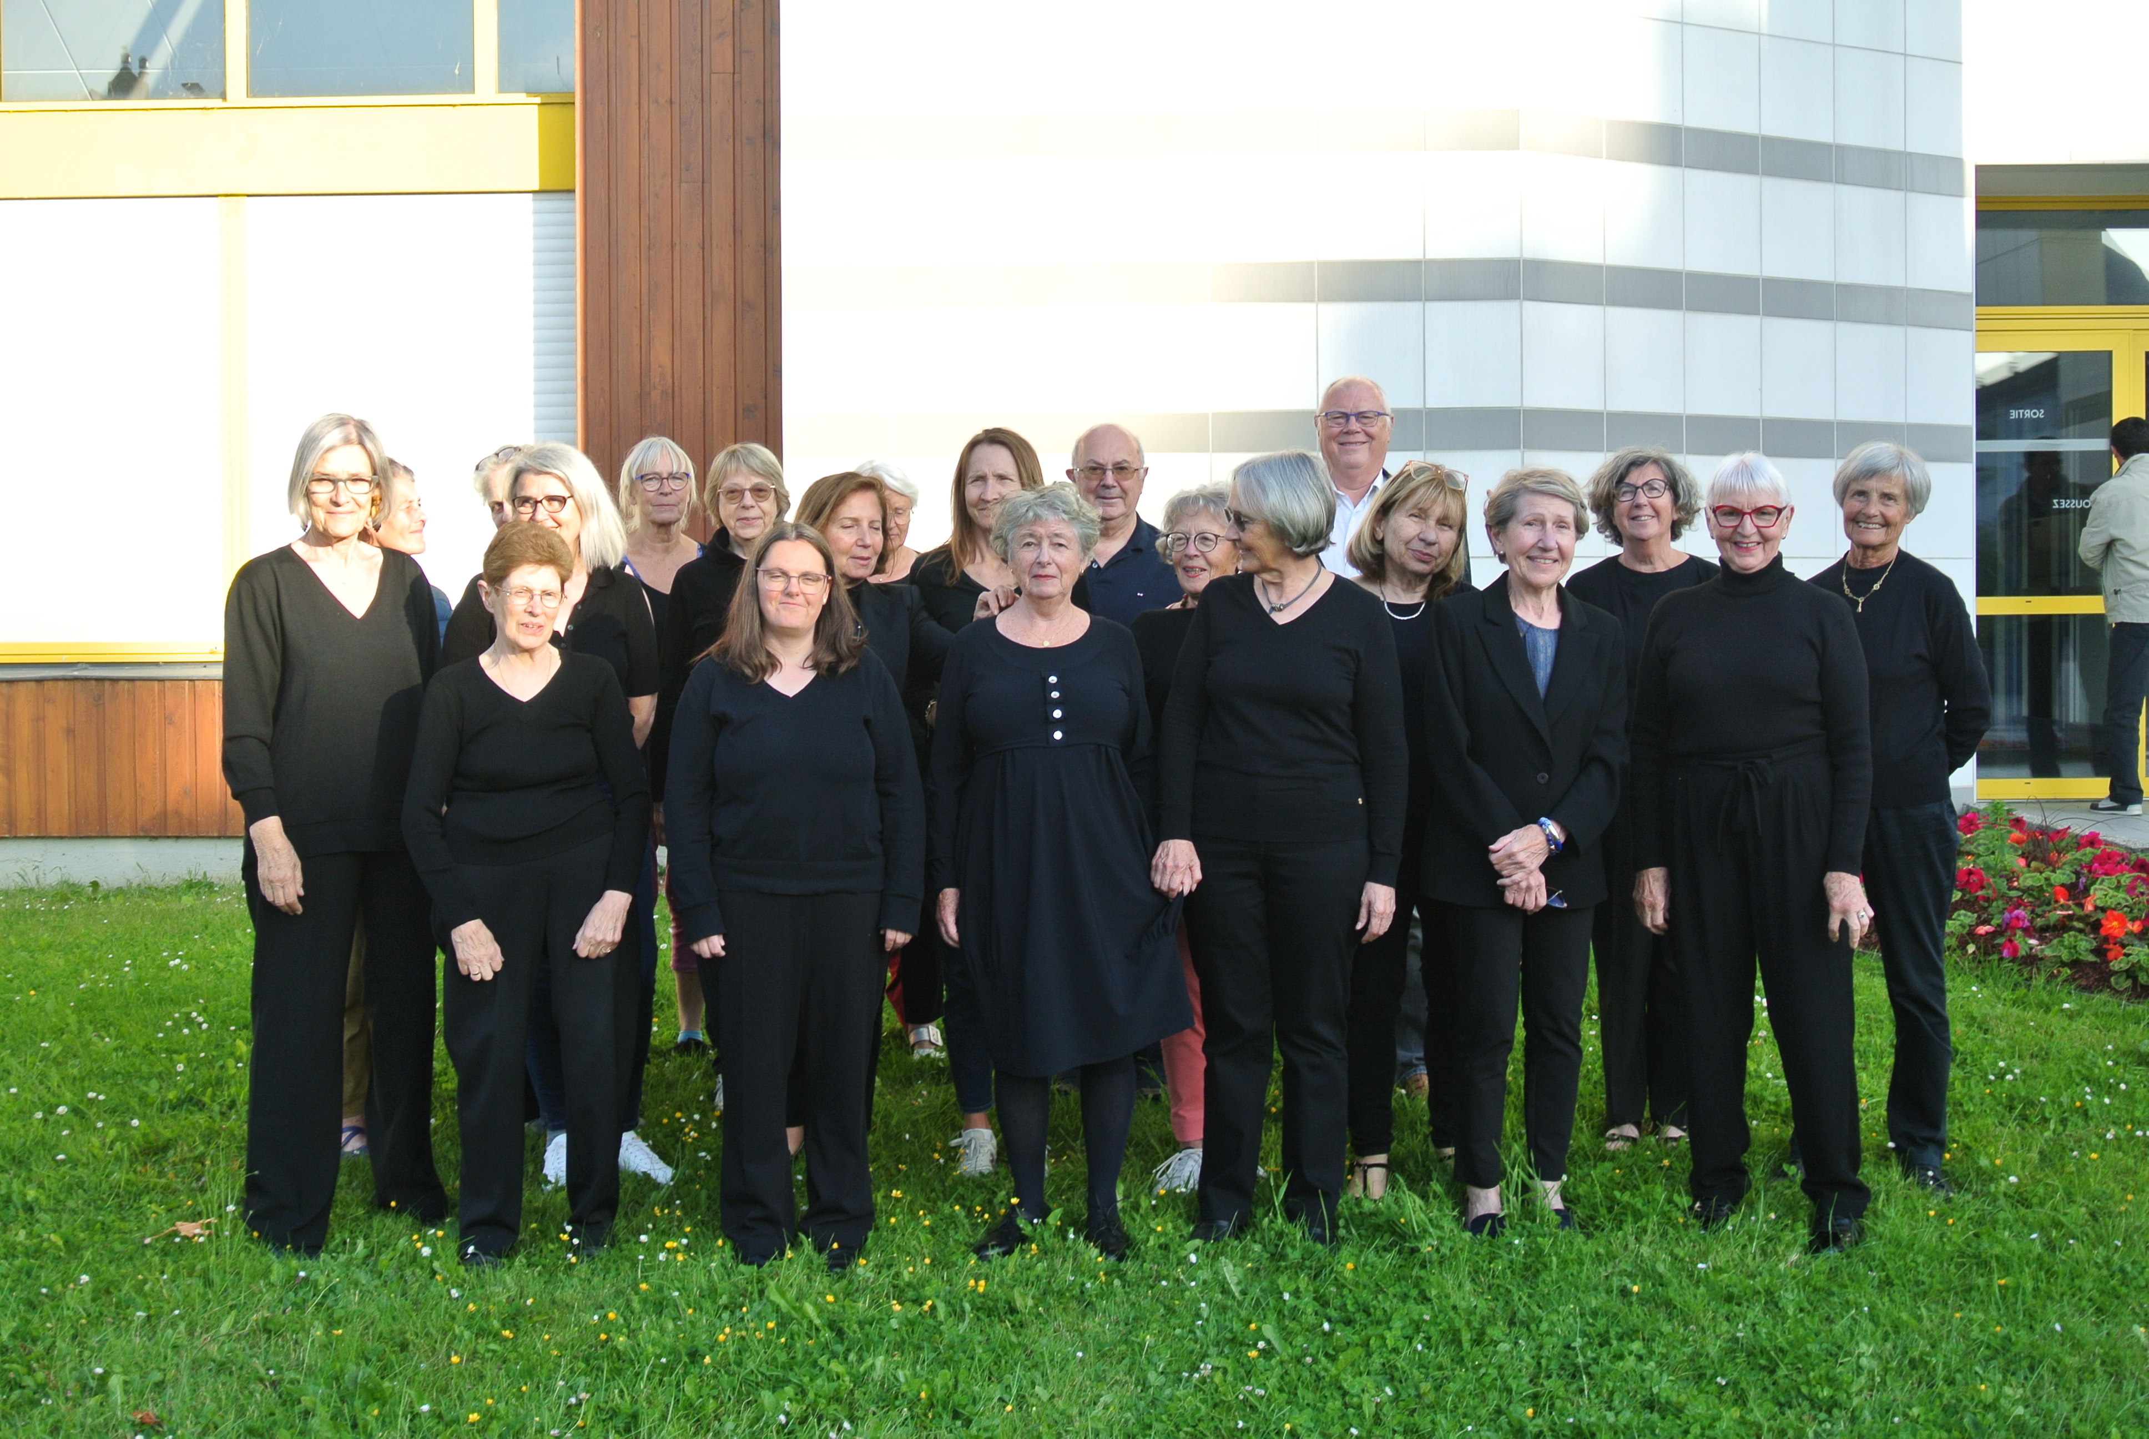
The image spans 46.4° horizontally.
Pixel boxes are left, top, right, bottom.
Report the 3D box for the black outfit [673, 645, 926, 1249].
[{"bbox_3d":[-0.563,0.480,5.070,0.510,1.231,0.320,0,2,-3],"label":"black outfit"}]

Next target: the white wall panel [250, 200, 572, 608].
[{"bbox_3d":[-2.718,-1.233,10.300,1.350,1.830,0.080,0,2,2],"label":"white wall panel"}]

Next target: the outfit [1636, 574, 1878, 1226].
[{"bbox_3d":[1.412,0.360,5.230,0.500,1.410,0.360,0,2,7],"label":"outfit"}]

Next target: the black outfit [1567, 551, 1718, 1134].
[{"bbox_3d":[1.377,0.292,6.030,0.440,1.391,0.300,0,2,12],"label":"black outfit"}]

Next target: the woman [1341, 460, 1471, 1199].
[{"bbox_3d":[0.763,0.222,5.720,0.440,1.629,0.310,0,2,7],"label":"woman"}]

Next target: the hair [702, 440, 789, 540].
[{"bbox_3d":[-0.824,-0.573,6.300,0.220,0.250,0.240,-1,2,-5],"label":"hair"}]

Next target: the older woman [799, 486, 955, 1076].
[{"bbox_3d":[-0.448,0.225,5.600,0.560,1.590,0.440,-1,3,-11],"label":"older woman"}]

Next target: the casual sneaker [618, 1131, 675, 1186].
[{"bbox_3d":[-1.000,0.970,5.570,0.100,0.120,0.260,-3,3,-42],"label":"casual sneaker"}]

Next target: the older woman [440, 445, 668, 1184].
[{"bbox_3d":[-1.161,0.216,5.580,0.500,1.657,0.340,-1,2,-14],"label":"older woman"}]

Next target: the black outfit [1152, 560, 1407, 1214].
[{"bbox_3d":[0.434,0.379,5.250,0.500,1.369,0.310,0,2,3],"label":"black outfit"}]

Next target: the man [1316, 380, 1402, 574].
[{"bbox_3d":[0.725,0.076,6.280,0.550,1.860,0.340,0,2,6],"label":"man"}]

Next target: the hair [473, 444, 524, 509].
[{"bbox_3d":[-1.384,-0.584,6.150,0.190,0.200,0.210,-1,2,-6],"label":"hair"}]

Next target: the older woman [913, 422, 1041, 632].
[{"bbox_3d":[-0.192,0.175,5.800,0.460,1.699,0.320,0,2,-1],"label":"older woman"}]

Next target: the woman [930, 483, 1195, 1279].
[{"bbox_3d":[-0.026,0.310,5.150,0.520,1.600,0.380,-1,2,0],"label":"woman"}]

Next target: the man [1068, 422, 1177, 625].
[{"bbox_3d":[0.102,0.102,6.500,0.520,1.743,0.330,0,2,6],"label":"man"}]

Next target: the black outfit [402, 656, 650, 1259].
[{"bbox_3d":[-1.106,0.478,5.070,0.490,1.220,0.320,-1,2,-8],"label":"black outfit"}]

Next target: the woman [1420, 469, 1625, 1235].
[{"bbox_3d":[0.954,0.267,5.330,0.440,1.597,0.340,0,2,-3],"label":"woman"}]

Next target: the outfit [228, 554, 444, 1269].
[{"bbox_3d":[-1.510,0.370,5.120,0.460,1.445,0.330,-1,2,-14],"label":"outfit"}]

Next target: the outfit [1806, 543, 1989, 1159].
[{"bbox_3d":[1.826,0.323,5.680,0.480,1.420,0.340,0,3,14],"label":"outfit"}]

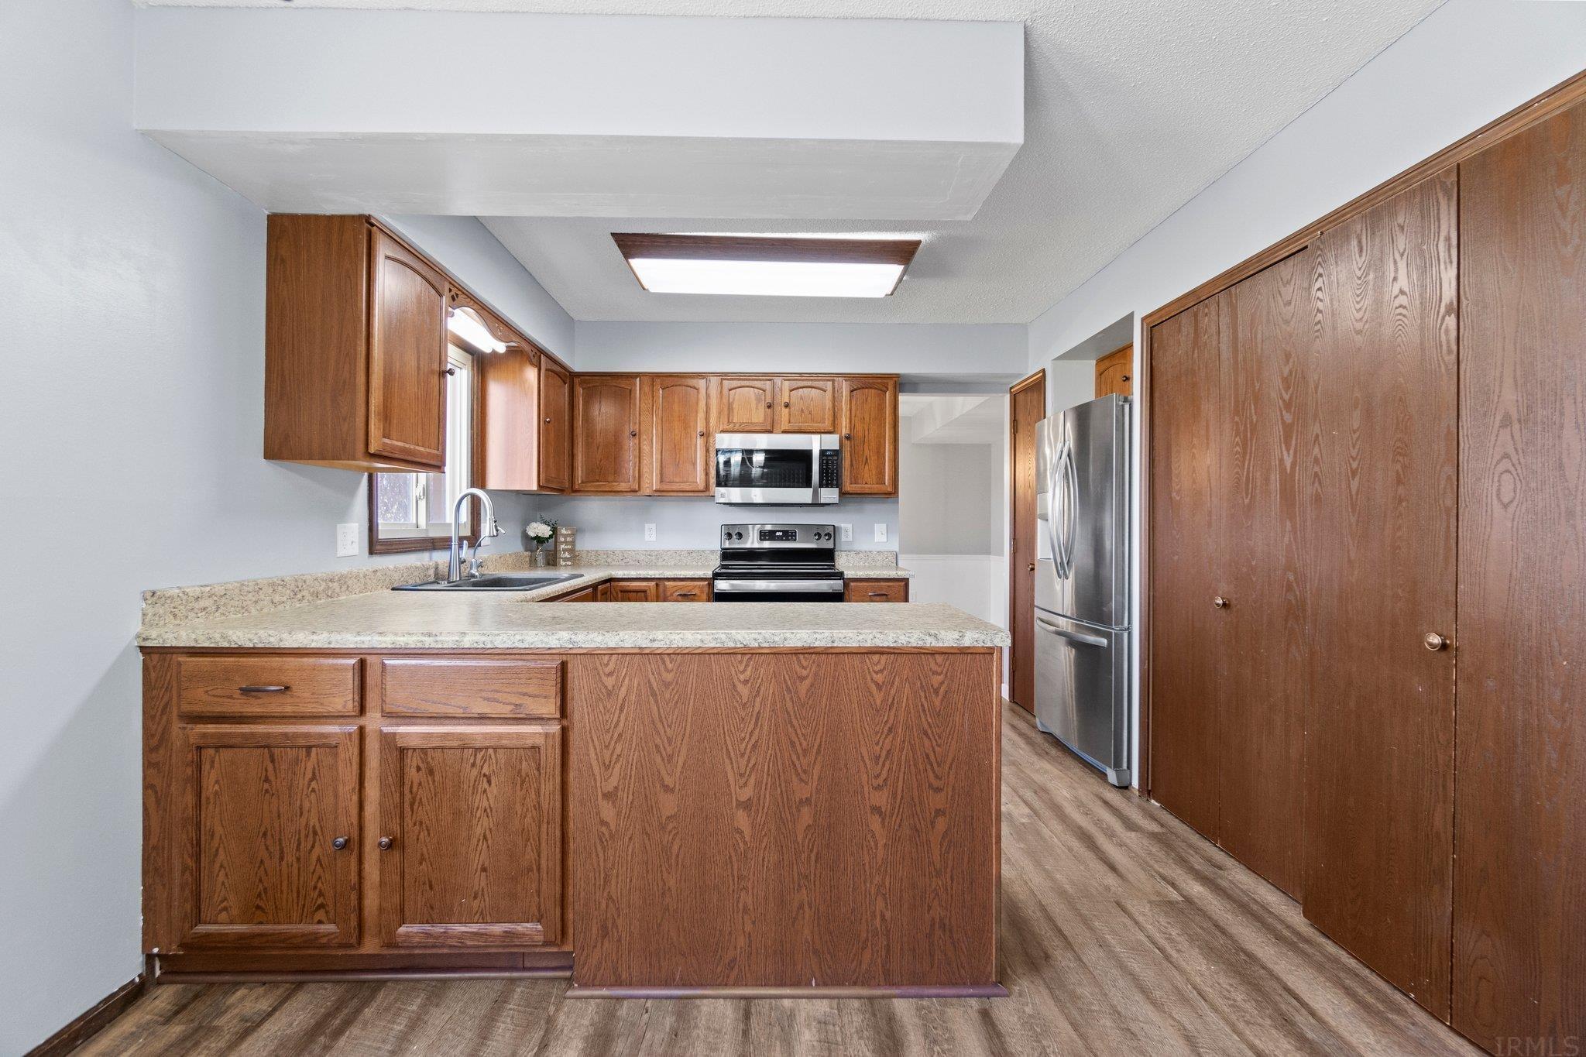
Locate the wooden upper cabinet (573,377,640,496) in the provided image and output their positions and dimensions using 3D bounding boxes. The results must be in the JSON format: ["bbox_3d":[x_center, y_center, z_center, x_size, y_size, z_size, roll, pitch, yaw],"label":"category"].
[{"bbox_3d":[-1.165,-0.580,4.240,0.430,0.750,0.320,0,0,-2],"label":"wooden upper cabinet"}]

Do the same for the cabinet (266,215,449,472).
[{"bbox_3d":[-1.446,-0.582,2.256,0.325,0.748,0.487,0,0,-2],"label":"cabinet"}]

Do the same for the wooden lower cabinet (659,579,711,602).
[{"bbox_3d":[-0.634,0.732,4.121,0.302,0.880,0.630,0,0,-2],"label":"wooden lower cabinet"}]

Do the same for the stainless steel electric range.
[{"bbox_3d":[-0.092,0.567,4.102,0.756,1.215,0.669,0,0,-2],"label":"stainless steel electric range"}]

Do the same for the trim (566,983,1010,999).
[{"bbox_3d":[-0.010,1.158,1.654,1.110,0.021,0.020,0,0,0],"label":"trim"}]

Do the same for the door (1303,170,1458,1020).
[{"bbox_3d":[1.581,0.159,1.785,0.040,2.045,0.433,0,0,-2],"label":"door"}]

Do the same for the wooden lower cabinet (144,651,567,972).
[{"bbox_3d":[-1.098,0.726,1.955,1.070,0.865,0.590,0,0,-1],"label":"wooden lower cabinet"}]

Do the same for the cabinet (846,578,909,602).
[{"bbox_3d":[0.473,0.738,4.163,0.377,0.880,0.630,0,0,-2],"label":"cabinet"}]

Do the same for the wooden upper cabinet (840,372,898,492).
[{"bbox_3d":[0.469,-0.579,4.311,0.382,0.748,0.325,0,0,-2],"label":"wooden upper cabinet"}]

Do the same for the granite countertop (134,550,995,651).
[{"bbox_3d":[-0.545,0.225,3.045,2.220,0.140,2.800,0,0,-2],"label":"granite countertop"}]

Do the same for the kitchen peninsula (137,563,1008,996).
[{"bbox_3d":[-0.550,0.700,1.965,2.170,0.940,0.640,0,0,-1],"label":"kitchen peninsula"}]

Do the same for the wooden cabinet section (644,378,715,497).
[{"bbox_3d":[-0.713,-0.584,4.315,0.430,0.765,0.320,0,0,-1],"label":"wooden cabinet section"}]

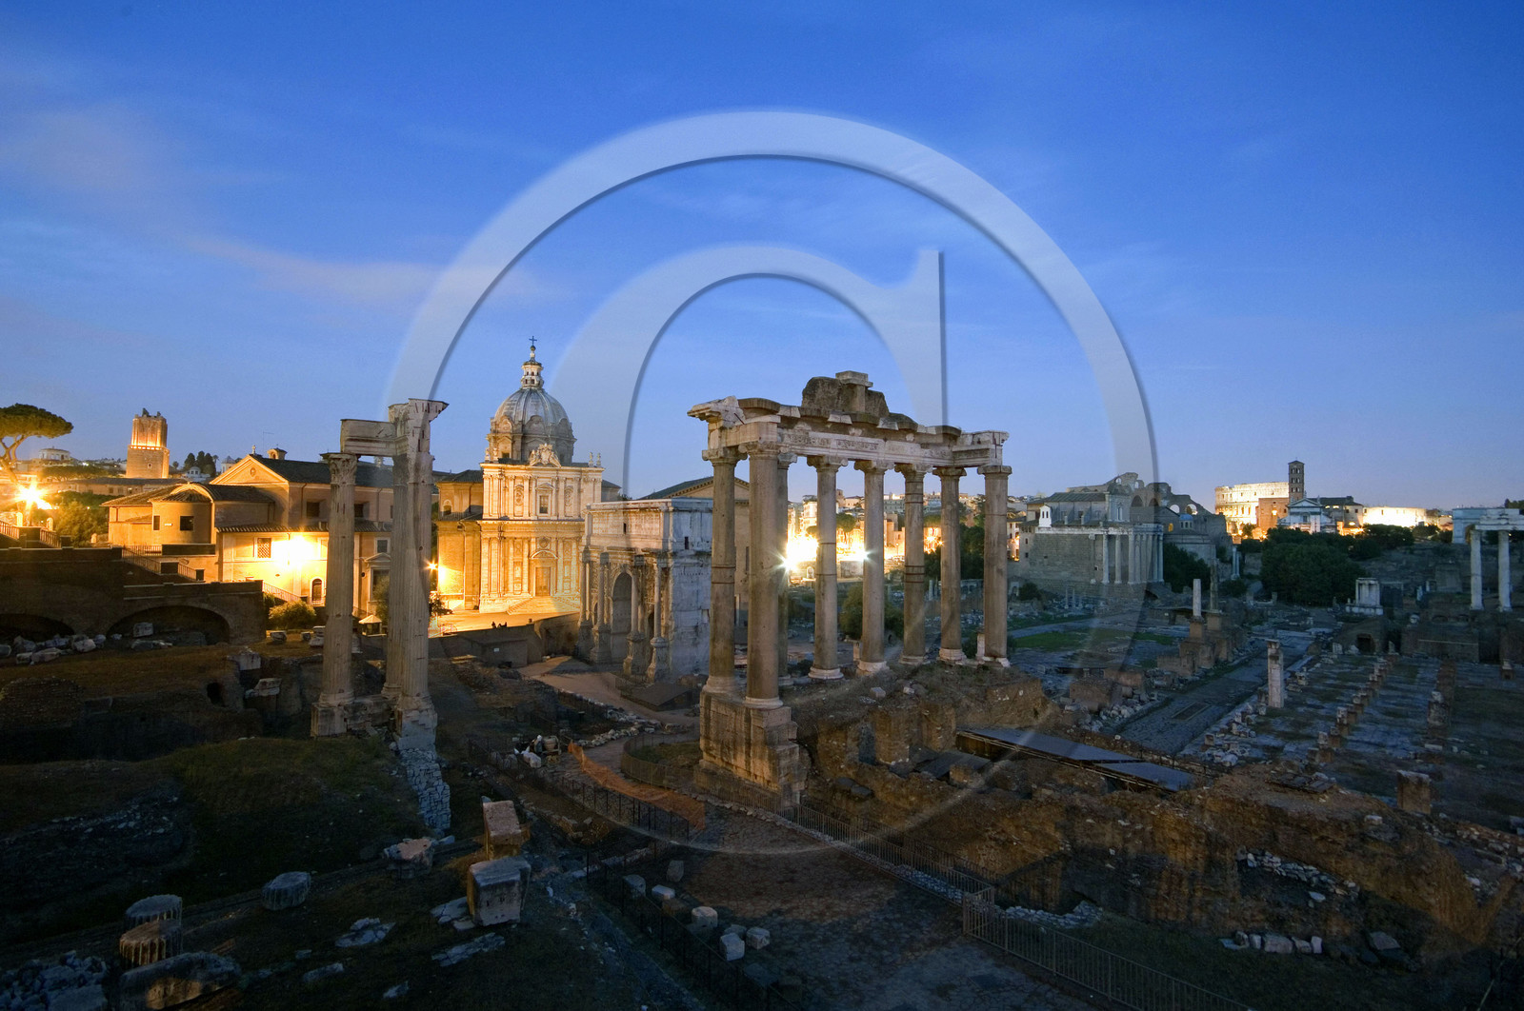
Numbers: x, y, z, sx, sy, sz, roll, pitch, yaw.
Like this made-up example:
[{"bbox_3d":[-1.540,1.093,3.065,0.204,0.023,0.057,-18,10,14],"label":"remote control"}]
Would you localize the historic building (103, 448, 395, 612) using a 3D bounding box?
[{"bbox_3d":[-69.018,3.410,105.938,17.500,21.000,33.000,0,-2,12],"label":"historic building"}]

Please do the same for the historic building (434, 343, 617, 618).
[{"bbox_3d":[-42.970,-6.124,138.200,29.000,47.500,36.000,1,-2,-25],"label":"historic building"}]

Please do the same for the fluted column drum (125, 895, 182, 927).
[{"bbox_3d":[-19.807,13.405,24.800,1.450,0.850,1.450,1,-2,-38],"label":"fluted column drum"}]

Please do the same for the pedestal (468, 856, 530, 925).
[{"bbox_3d":[-8.725,12.705,25.222,1.800,1.320,1.650,1,-2,-22],"label":"pedestal"}]

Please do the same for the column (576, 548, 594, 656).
[{"bbox_3d":[-25.368,13.598,108.480,2.000,15.200,1.900,2,-2,-39],"label":"column"}]

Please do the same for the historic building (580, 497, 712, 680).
[{"bbox_3d":[-15.151,10.131,103.970,11.300,21.500,23.600,2,-2,-39],"label":"historic building"}]

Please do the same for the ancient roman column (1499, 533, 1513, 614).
[{"bbox_3d":[134.668,11.813,137.840,1.800,14.400,1.800,-1,-3,43],"label":"ancient roman column"}]

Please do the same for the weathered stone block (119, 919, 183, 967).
[{"bbox_3d":[-18.379,13.148,22.900,1.450,0.800,1.450,1,-2,-38],"label":"weathered stone block"}]

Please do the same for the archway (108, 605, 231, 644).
[{"bbox_3d":[-51.758,10.456,66.500,1.800,2.950,8.300,-1,-2,43],"label":"archway"}]

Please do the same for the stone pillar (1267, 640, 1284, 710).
[{"bbox_3d":[52.800,17.350,78.200,1.150,7.100,1.500,-1,-2,43],"label":"stone pillar"}]

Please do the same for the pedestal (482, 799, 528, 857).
[{"bbox_3d":[-10.742,13.455,31.319,1.220,1.150,2.600,1,-2,-23],"label":"pedestal"}]

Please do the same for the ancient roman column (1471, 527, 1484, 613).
[{"bbox_3d":[132.108,11.976,140.544,1.800,14.600,1.800,-1,-3,43],"label":"ancient roman column"}]

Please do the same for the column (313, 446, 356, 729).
[{"bbox_3d":[-25.117,5.092,44.974,1.750,16.400,1.750,2,-2,-40],"label":"column"}]

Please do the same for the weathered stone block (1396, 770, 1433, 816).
[{"bbox_3d":[40.257,17.757,47.000,1.450,2.100,1.350,-1,-2,37],"label":"weathered stone block"}]

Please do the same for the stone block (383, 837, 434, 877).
[{"bbox_3d":[-13.452,13.429,29.000,1.450,0.750,1.350,2,-2,-43],"label":"stone block"}]

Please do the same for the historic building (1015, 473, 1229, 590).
[{"bbox_3d":[118.965,7.224,254.914,62.000,36.500,42.000,2,-2,-39],"label":"historic building"}]

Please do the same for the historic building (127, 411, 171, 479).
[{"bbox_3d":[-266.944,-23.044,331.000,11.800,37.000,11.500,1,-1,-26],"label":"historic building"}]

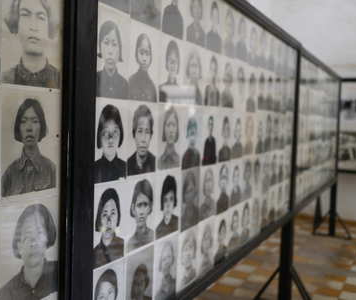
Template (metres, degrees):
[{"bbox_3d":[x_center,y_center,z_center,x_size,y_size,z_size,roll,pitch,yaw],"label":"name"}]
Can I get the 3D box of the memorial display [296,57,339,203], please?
[{"bbox_3d":[1.538,-0.193,4.965,0.050,1.296,2.489,4,4,26],"label":"memorial display"}]

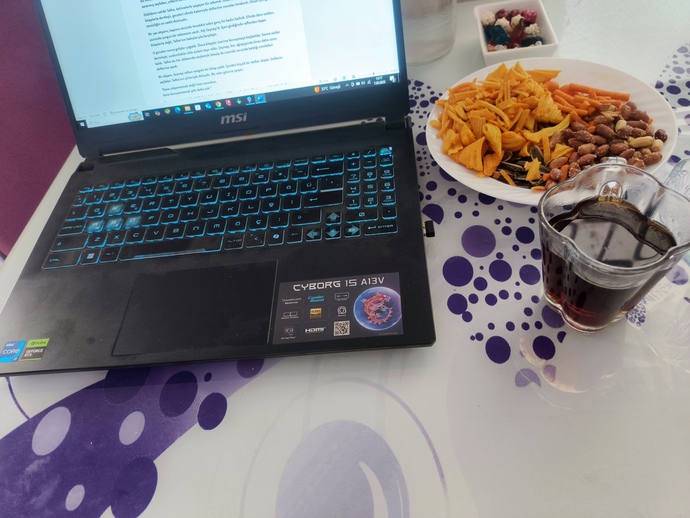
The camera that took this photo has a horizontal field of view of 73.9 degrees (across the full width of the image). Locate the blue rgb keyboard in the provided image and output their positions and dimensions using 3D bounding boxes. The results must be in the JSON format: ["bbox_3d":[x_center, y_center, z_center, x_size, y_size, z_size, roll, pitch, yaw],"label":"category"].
[{"bbox_3d":[-0.113,-0.048,0.419,0.318,0.005,0.105,-5,53,8],"label":"blue rgb keyboard"}]

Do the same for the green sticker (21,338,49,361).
[{"bbox_3d":[-0.241,0.071,0.357,0.018,0.001,0.018,-5,53,8],"label":"green sticker"}]

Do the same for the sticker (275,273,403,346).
[{"bbox_3d":[-0.005,0.036,0.334,0.092,0.001,0.051,-5,53,8],"label":"sticker"}]

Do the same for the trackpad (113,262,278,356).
[{"bbox_3d":[-0.114,0.037,0.356,0.121,0.002,0.073,-5,53,8],"label":"trackpad"}]

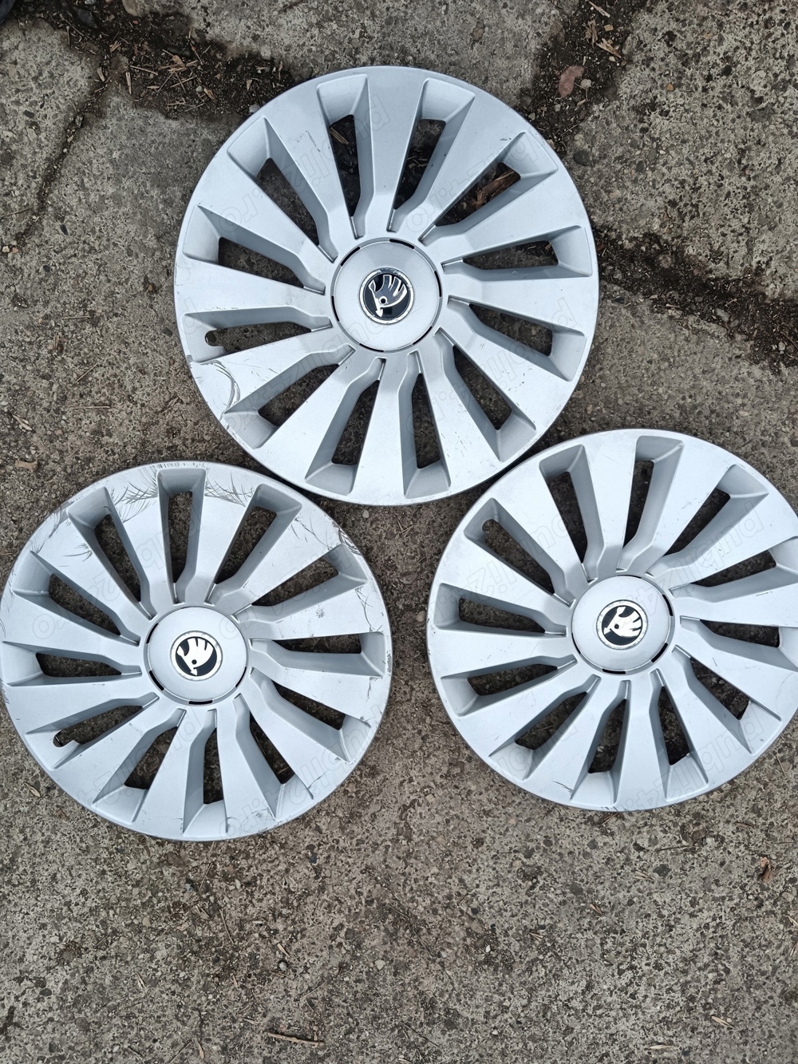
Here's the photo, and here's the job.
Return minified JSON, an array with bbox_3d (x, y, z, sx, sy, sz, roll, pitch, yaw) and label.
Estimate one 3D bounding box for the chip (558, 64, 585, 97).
[{"bbox_3d":[0.169,-0.448,0.823,0.017,0.005,0.034,31,98,-5],"label":"chip"}]

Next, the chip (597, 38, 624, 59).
[{"bbox_3d":[0.208,-0.477,0.819,0.028,0.005,0.007,34,98,-6],"label":"chip"}]

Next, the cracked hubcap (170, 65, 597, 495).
[{"bbox_3d":[-0.012,-0.236,0.835,0.416,0.050,0.416,0,100,0],"label":"cracked hubcap"}]

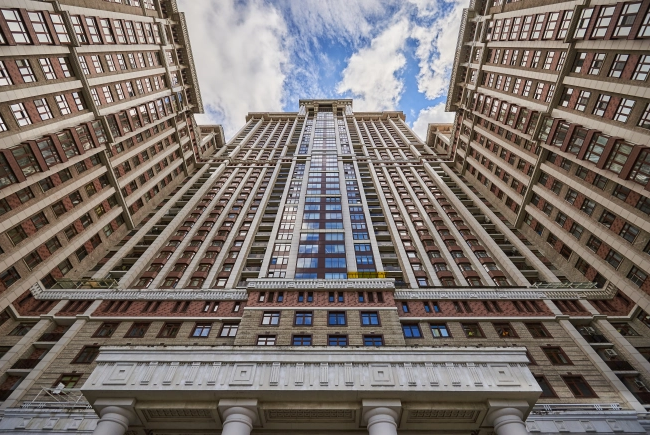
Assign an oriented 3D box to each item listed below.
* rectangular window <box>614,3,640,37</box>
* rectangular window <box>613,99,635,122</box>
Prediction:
[{"bbox_3d":[34.996,-22.826,33.604,0.250,2.250,3.300,-2,-59,1],"label":"rectangular window"},{"bbox_3d":[36.599,-13.057,35.456,0.220,1.900,2.500,-2,-59,1],"label":"rectangular window"}]

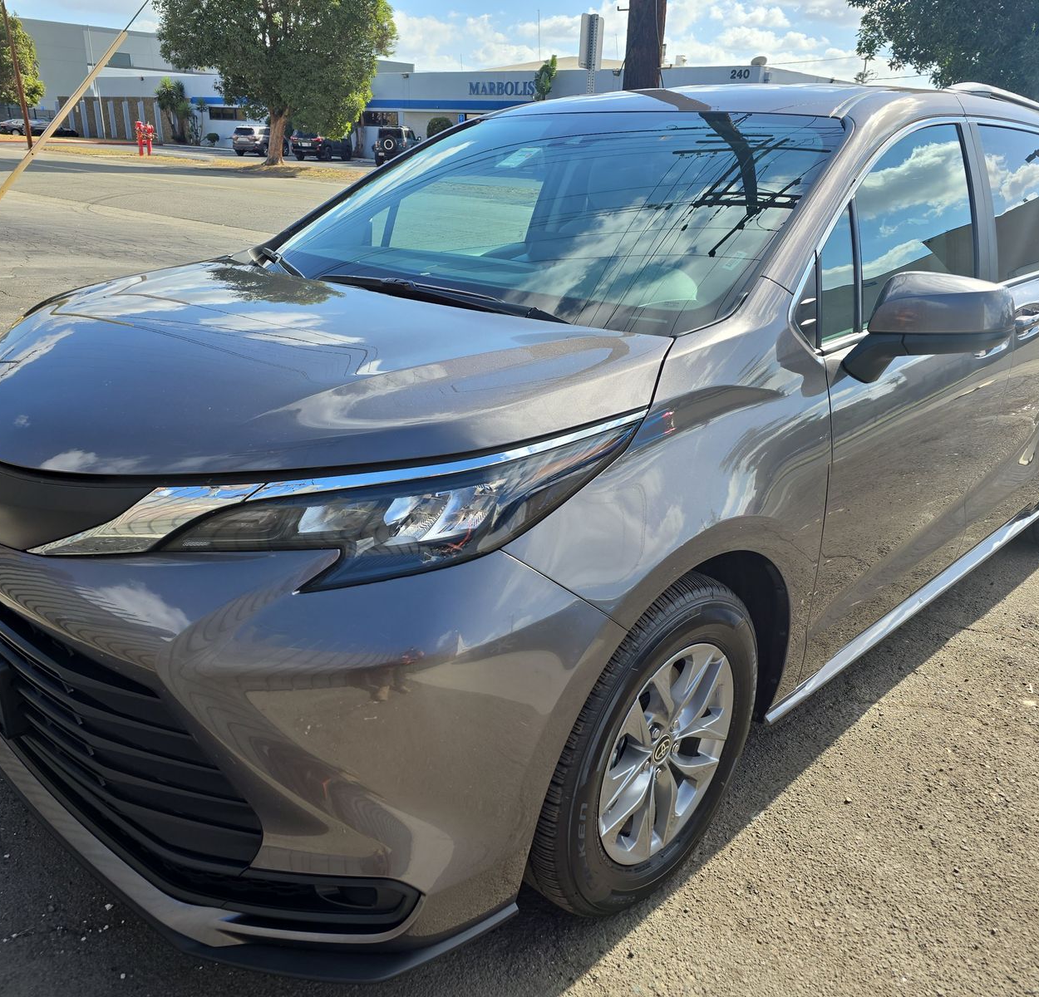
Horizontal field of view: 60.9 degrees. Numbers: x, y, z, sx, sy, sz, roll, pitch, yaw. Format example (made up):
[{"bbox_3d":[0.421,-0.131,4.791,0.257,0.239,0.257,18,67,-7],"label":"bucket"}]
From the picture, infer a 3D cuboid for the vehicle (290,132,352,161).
[{"bbox_3d":[-11.727,-21.169,52.800,1.980,1.900,5.070,5,21,6],"label":"vehicle"}]

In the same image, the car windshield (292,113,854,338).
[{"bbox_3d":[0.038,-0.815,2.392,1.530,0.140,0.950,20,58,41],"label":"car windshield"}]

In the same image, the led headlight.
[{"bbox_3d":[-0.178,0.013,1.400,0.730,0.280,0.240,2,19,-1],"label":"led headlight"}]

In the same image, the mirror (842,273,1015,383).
[{"bbox_3d":[0.883,-0.360,1.895,0.260,0.240,0.250,20,26,41],"label":"mirror"}]

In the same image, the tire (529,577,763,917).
[{"bbox_3d":[0.236,0.491,1.866,0.235,0.725,0.725,19,25,40],"label":"tire"}]

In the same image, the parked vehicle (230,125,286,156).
[{"bbox_3d":[-16.106,-22.283,55.012,1.920,1.800,4.800,6,22,9],"label":"parked vehicle"}]

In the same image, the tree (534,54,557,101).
[{"bbox_3d":[1.238,-20.742,47.472,1.400,5.600,1.400,2,22,0],"label":"tree"}]

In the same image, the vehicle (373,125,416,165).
[{"bbox_3d":[-6.337,-18.811,47.396,1.930,1.880,4.810,3,21,2],"label":"vehicle"}]

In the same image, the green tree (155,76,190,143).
[{"bbox_3d":[-32.106,-36.107,82.000,2.700,5.600,2.700,-5,23,-19],"label":"green tree"}]

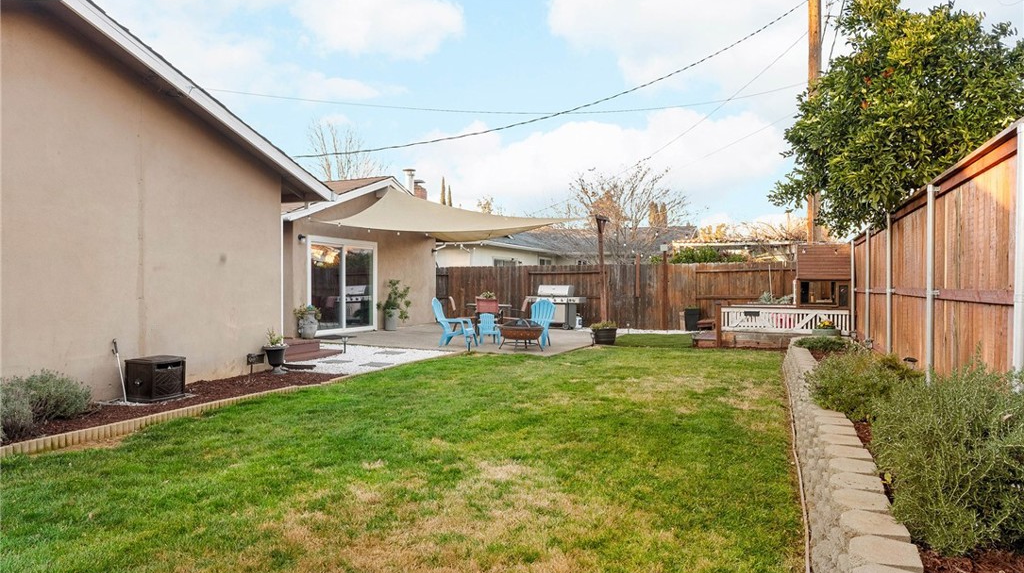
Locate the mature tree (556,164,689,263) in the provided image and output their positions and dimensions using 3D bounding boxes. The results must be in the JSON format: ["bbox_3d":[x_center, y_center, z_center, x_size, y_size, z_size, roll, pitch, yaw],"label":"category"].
[{"bbox_3d":[3.700,-1.430,22.500,4.300,5.250,4.200,0,0,0],"label":"mature tree"}]

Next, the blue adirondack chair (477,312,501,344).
[{"bbox_3d":[-0.455,0.860,13.600,0.470,0.610,0.500,0,0,-12],"label":"blue adirondack chair"}]

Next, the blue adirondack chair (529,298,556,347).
[{"bbox_3d":[0.480,0.690,13.250,0.740,0.930,0.830,0,0,23],"label":"blue adirondack chair"}]

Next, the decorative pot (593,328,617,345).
[{"bbox_3d":[1.870,1.010,13.800,0.490,0.340,0.490,0,0,0],"label":"decorative pot"}]

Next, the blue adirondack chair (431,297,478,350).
[{"bbox_3d":[-1.100,0.690,13.100,0.840,0.940,0.740,0,0,23],"label":"blue adirondack chair"}]

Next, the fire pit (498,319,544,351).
[{"bbox_3d":[0.174,0.875,12.500,0.820,0.560,0.820,0,0,0],"label":"fire pit"}]

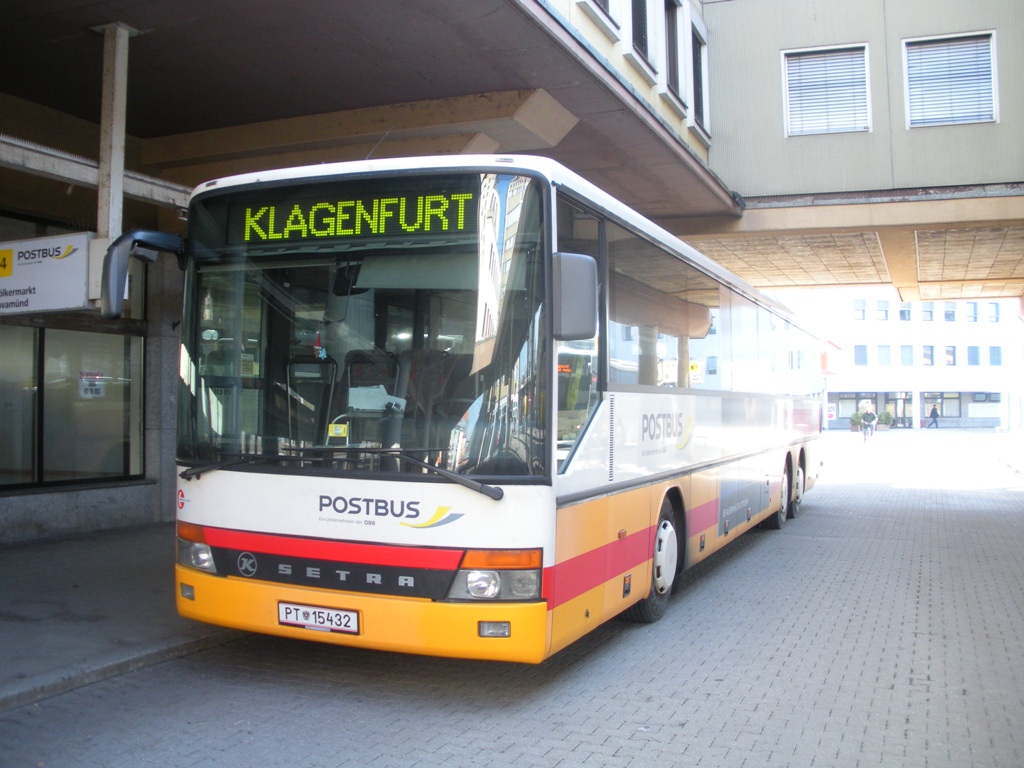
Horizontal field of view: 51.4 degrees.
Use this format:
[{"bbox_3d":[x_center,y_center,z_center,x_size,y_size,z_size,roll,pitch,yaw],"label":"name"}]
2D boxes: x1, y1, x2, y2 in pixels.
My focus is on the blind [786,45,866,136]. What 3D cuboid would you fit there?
[{"bbox_3d":[5.328,-4.947,18.040,1.340,1.410,0.080,-1,-1,20],"label":"blind"}]

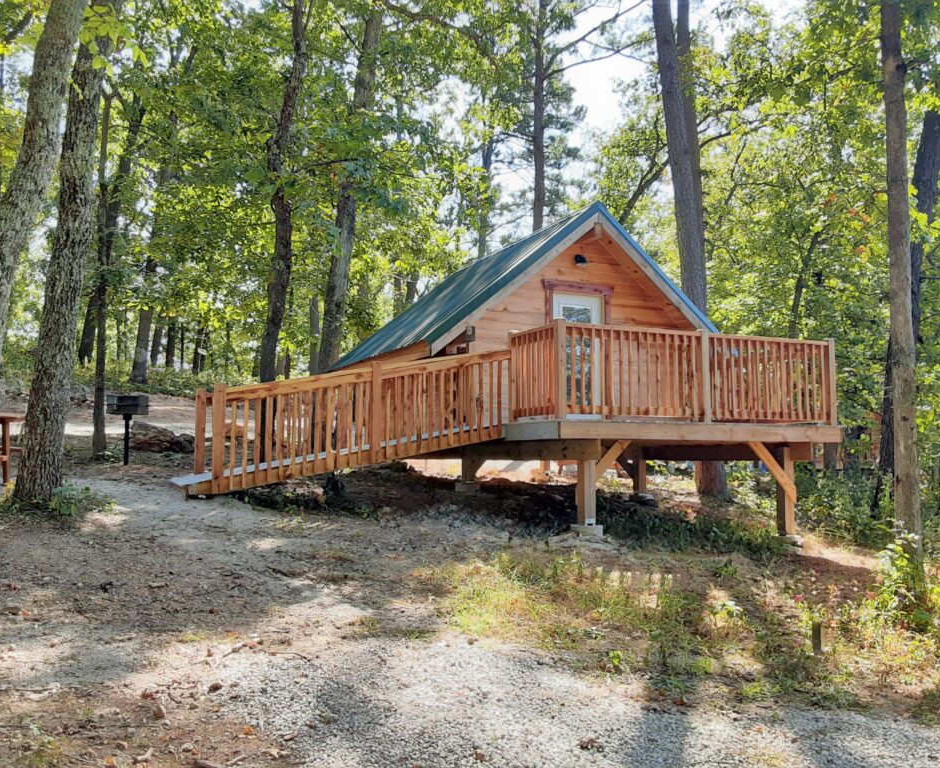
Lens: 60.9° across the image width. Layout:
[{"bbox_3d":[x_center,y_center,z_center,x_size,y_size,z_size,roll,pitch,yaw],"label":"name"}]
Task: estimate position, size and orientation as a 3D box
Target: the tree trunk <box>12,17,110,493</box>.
[{"bbox_3d":[-4.096,-1.326,8.170,0.450,5.097,0.450,5,-4,0],"label":"tree trunk"}]

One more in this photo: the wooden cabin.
[{"bbox_3d":[-0.136,-0.331,12.253,8.457,4.615,7.707,2,-4,-24],"label":"wooden cabin"}]

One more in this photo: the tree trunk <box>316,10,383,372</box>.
[{"bbox_3d":[-2.470,-3.267,16.303,0.480,9.065,0.480,6,-4,0],"label":"tree trunk"}]

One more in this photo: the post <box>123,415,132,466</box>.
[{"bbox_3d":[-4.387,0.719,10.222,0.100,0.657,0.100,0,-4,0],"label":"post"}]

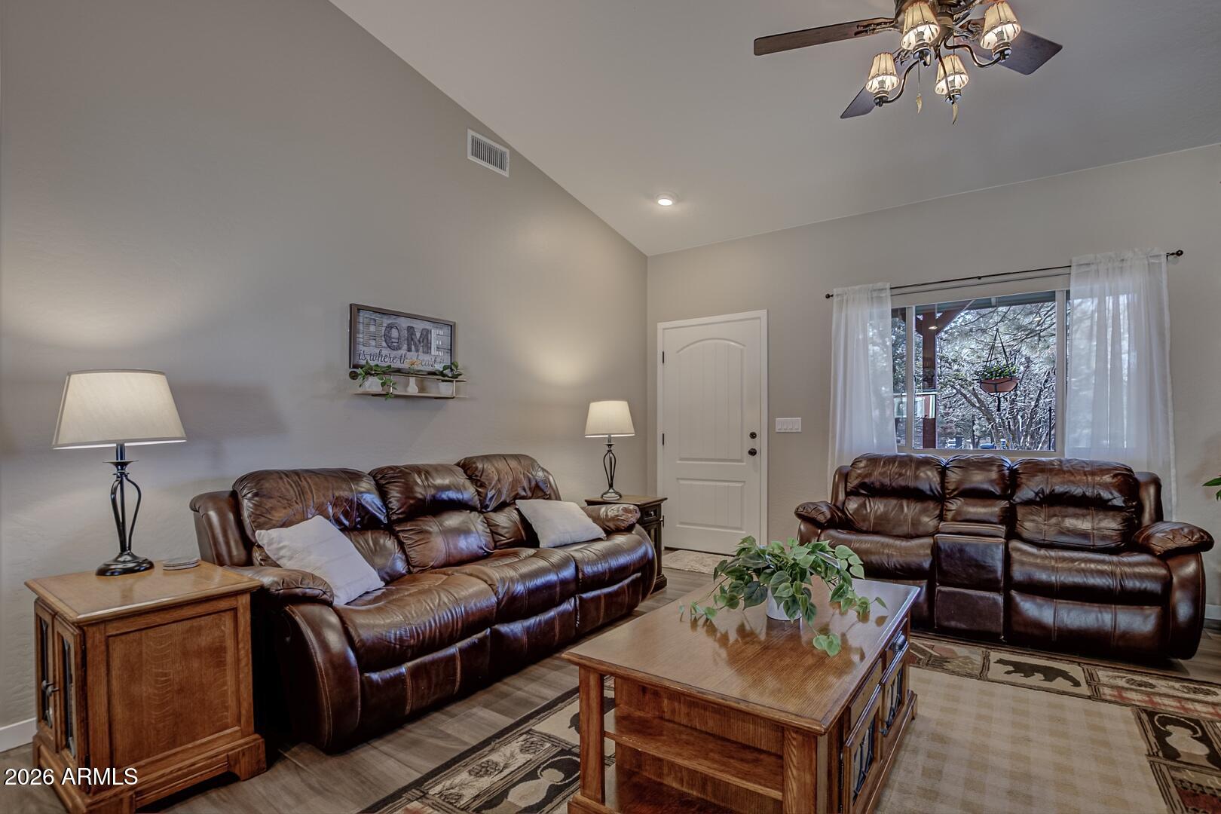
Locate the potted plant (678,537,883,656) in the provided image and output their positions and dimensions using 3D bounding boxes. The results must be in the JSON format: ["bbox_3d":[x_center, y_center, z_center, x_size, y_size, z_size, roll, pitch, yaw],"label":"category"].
[{"bbox_3d":[0.622,0.632,1.885,0.683,0.265,0.551,0,-2,2],"label":"potted plant"}]

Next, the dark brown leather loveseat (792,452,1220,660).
[{"bbox_3d":[2.356,0.832,3.347,1.979,0.995,0.938,-1,-3,31],"label":"dark brown leather loveseat"}]

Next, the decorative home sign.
[{"bbox_3d":[-1.250,-0.388,3.123,0.036,0.362,0.683,-2,-3,38],"label":"decorative home sign"}]

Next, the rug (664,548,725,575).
[{"bbox_3d":[0.816,1.364,4.460,0.887,0.015,0.592,-1,-3,32],"label":"rug"}]

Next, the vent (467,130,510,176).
[{"bbox_3d":[-0.803,-1.671,3.352,0.025,0.196,0.345,-1,-2,38],"label":"vent"}]

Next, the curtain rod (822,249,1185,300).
[{"bbox_3d":[2.513,-0.884,3.472,1.950,0.050,0.085,-1,-2,31],"label":"curtain rod"}]

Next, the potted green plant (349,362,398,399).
[{"bbox_3d":[-1.236,-0.137,2.658,0.160,0.190,0.200,-1,-2,38],"label":"potted green plant"}]

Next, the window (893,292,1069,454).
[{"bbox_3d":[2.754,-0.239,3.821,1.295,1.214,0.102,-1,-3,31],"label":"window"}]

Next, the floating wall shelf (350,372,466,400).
[{"bbox_3d":[-1.109,-0.114,2.843,0.160,0.125,0.570,-1,-2,38],"label":"floating wall shelf"}]

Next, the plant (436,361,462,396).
[{"bbox_3d":[-0.961,-0.168,3.023,0.120,0.200,0.135,-1,-2,38],"label":"plant"}]

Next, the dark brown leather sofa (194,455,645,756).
[{"bbox_3d":[-0.796,0.809,2.930,0.949,1.010,2.173,-2,-3,35],"label":"dark brown leather sofa"}]

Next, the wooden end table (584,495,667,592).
[{"bbox_3d":[0.122,1.022,3.840,0.459,0.653,0.418,-2,-3,36],"label":"wooden end table"}]

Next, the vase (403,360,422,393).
[{"bbox_3d":[-1.105,-0.173,2.840,0.085,0.195,0.090,-1,-2,38],"label":"vase"}]

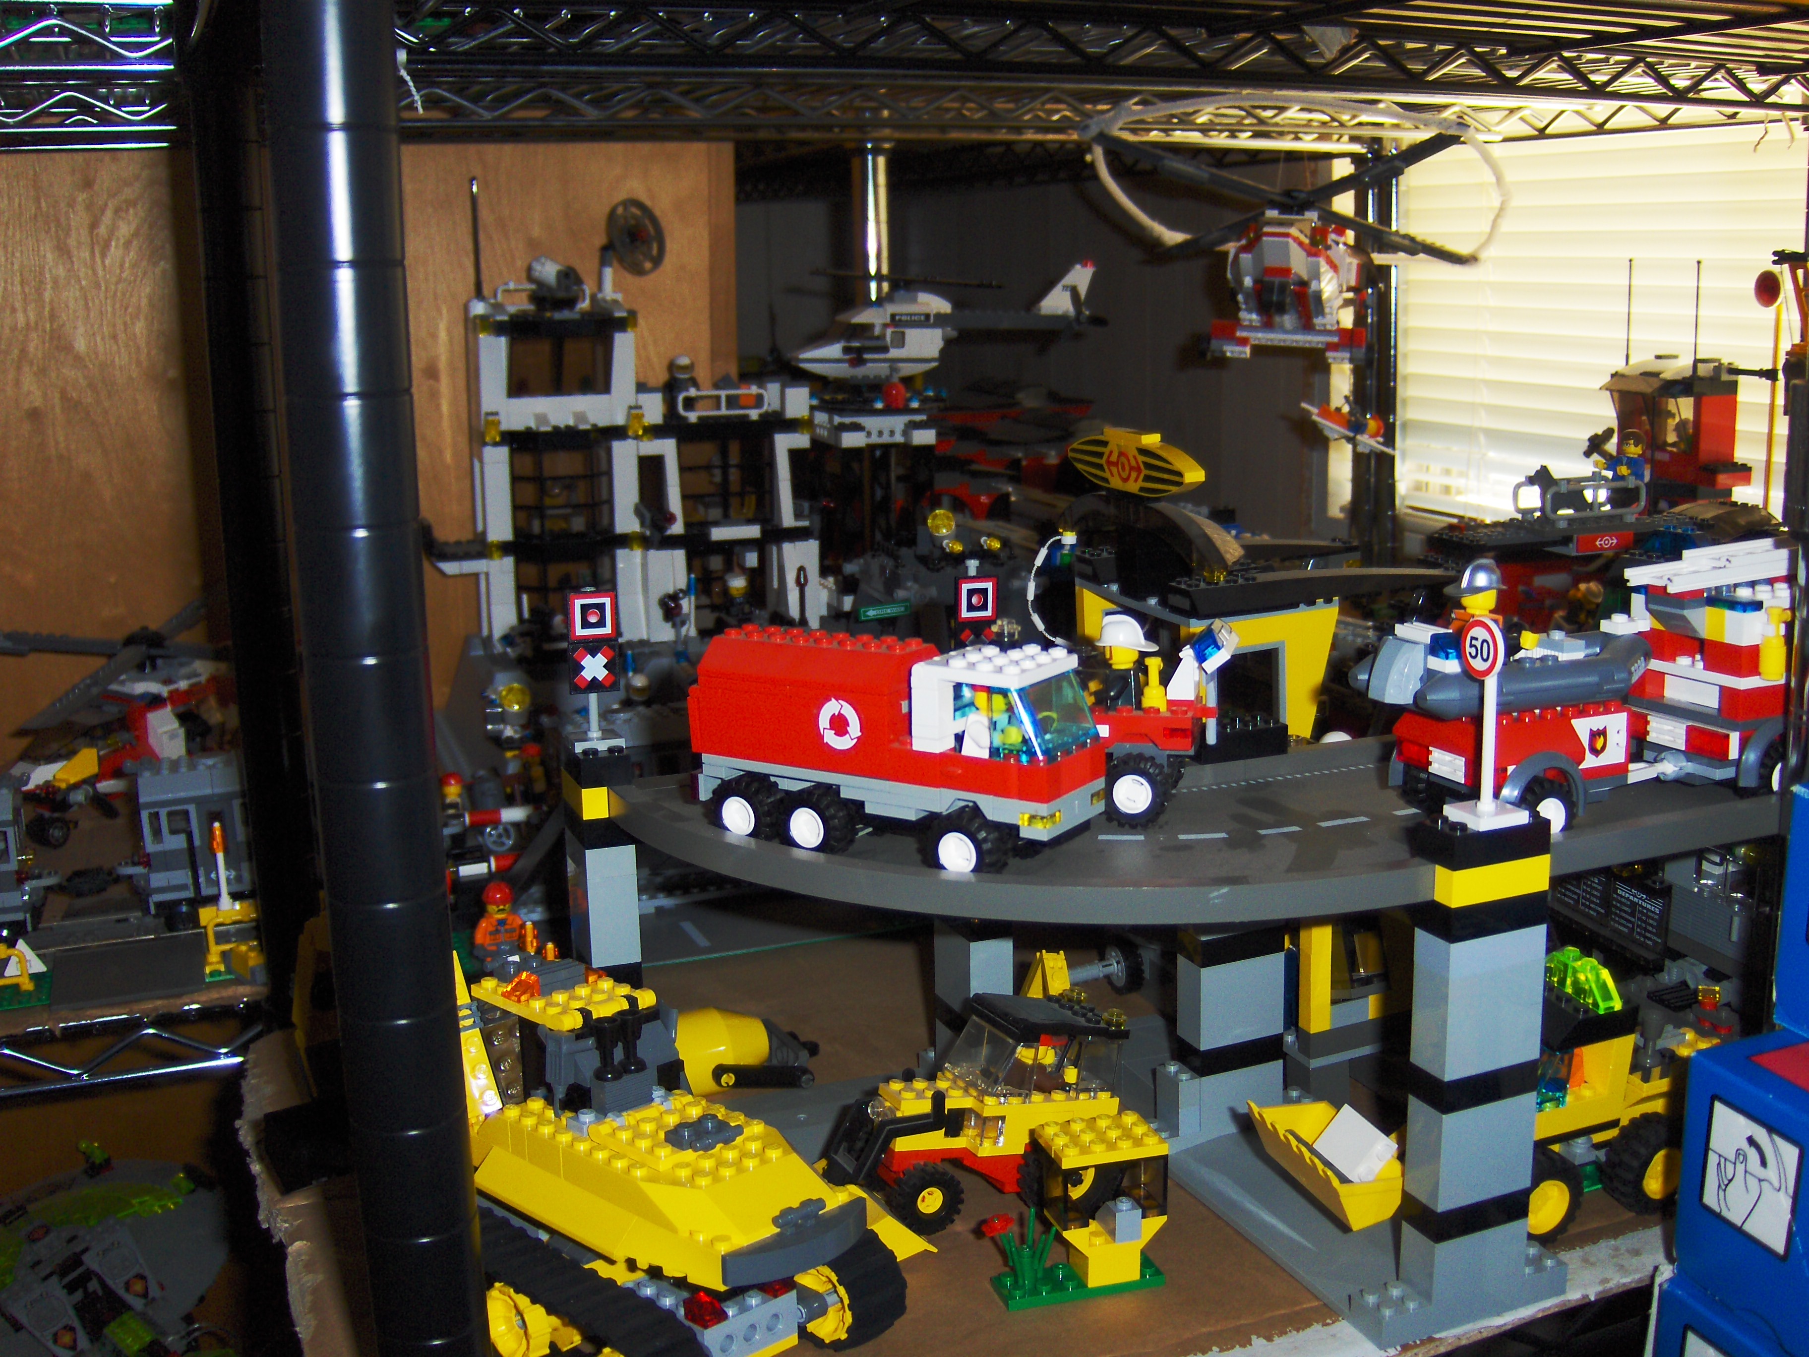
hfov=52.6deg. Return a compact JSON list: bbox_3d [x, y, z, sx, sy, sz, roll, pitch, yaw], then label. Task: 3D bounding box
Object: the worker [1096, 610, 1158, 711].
[{"bbox_3d":[0.065,-0.004,0.542,0.022,0.035,0.023,3,13,20],"label":"worker"}]

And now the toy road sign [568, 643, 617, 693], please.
[{"bbox_3d":[-0.096,-0.003,0.568,0.016,0.016,0.005,-5,13,-17],"label":"toy road sign"}]

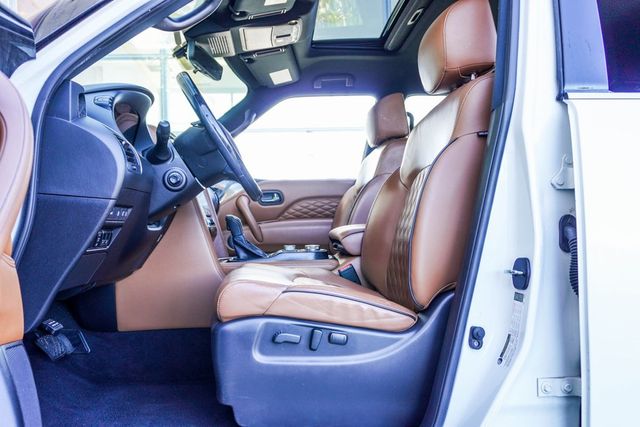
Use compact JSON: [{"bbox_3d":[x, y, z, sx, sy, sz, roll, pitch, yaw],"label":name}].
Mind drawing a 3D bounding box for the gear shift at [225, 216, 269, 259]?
[{"bbox_3d":[-0.247,0.081,1.680,0.140,0.150,0.090,0,-1,-3],"label":"gear shift"}]

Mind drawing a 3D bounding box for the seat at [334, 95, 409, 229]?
[{"bbox_3d":[0.040,0.020,2.110,0.760,1.060,0.550,0,-1,-3],"label":"seat"}]

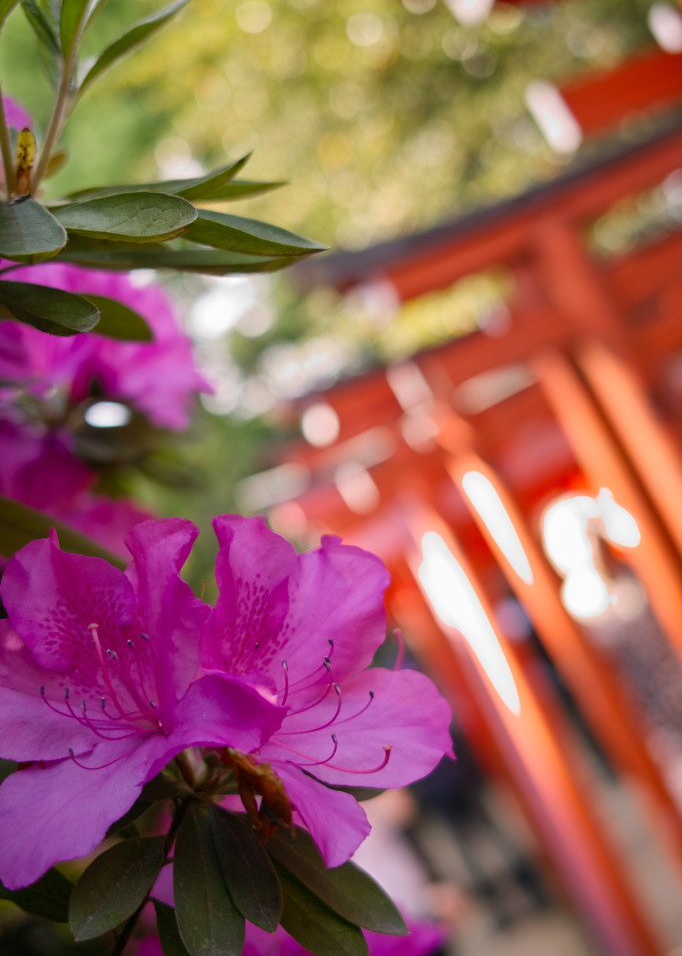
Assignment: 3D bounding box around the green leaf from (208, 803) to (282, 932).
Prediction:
[{"bbox_3d":[-0.031,0.121,0.364,0.019,0.046,0.007,-27,-21,-17],"label":"green leaf"}]

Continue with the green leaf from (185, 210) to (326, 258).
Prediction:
[{"bbox_3d":[-0.045,-0.077,0.367,0.083,0.010,0.020,10,13,10],"label":"green leaf"}]

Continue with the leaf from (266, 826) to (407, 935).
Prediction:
[{"bbox_3d":[-0.004,0.126,0.374,0.020,0.063,0.007,-53,-12,-17],"label":"leaf"}]

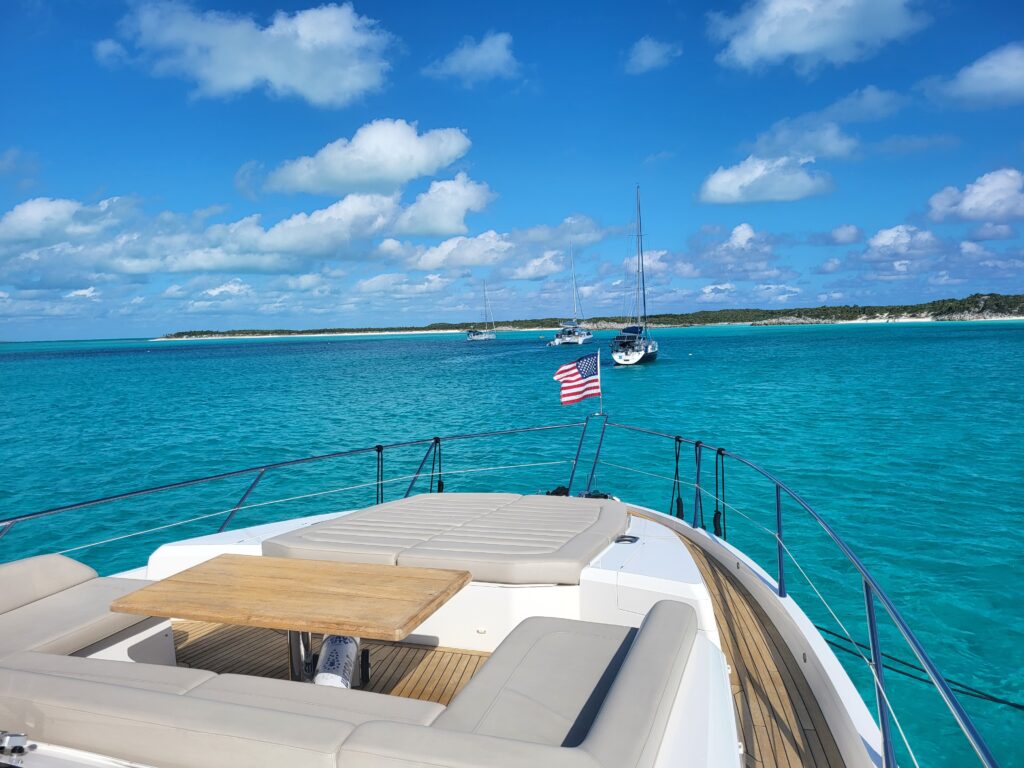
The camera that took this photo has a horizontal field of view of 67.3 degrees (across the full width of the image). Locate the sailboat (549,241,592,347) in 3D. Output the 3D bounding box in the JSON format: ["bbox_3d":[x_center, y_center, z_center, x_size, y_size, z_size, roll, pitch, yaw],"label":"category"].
[{"bbox_3d":[15.266,-21.040,185.609,7.300,23.600,13.500,0,4,18],"label":"sailboat"}]

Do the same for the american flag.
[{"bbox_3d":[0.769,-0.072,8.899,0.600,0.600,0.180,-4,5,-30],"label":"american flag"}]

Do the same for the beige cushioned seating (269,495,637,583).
[{"bbox_3d":[-0.225,0.965,5.101,1.820,0.135,2.200,0,0,18],"label":"beige cushioned seating"}]

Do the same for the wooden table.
[{"bbox_3d":[-0.887,1.171,3.206,1.260,0.660,0.720,0,4,18],"label":"wooden table"}]

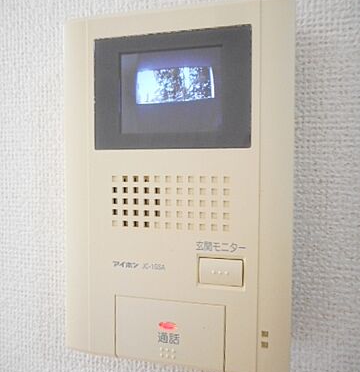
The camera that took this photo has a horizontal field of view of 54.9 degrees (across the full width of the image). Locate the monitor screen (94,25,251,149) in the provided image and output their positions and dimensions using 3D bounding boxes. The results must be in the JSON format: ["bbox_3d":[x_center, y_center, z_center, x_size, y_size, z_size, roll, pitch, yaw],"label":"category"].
[{"bbox_3d":[-0.005,-0.053,0.199,0.091,0.065,0.008,1,2,14],"label":"monitor screen"}]

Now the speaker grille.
[{"bbox_3d":[-0.006,0.009,0.200,0.069,0.029,0.006,1,2,14],"label":"speaker grille"}]

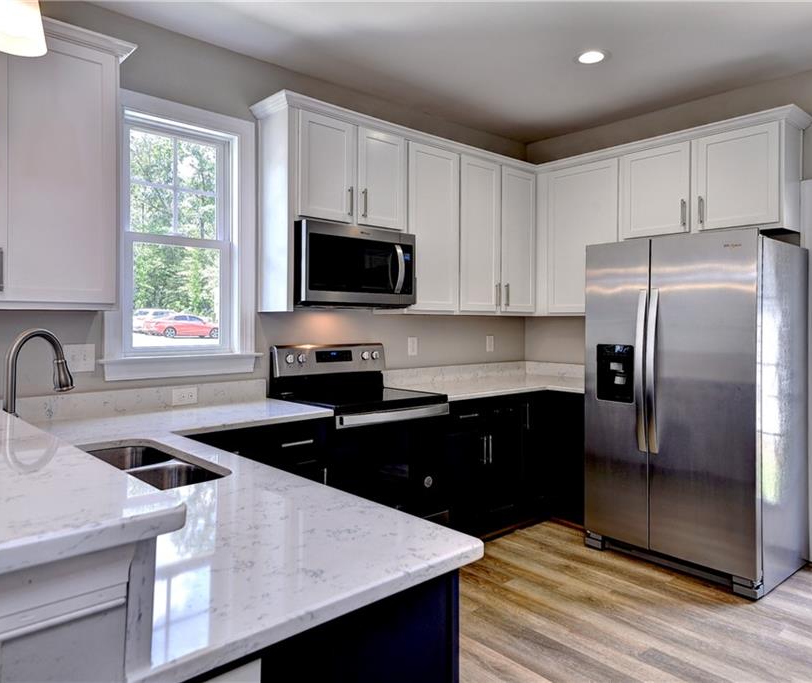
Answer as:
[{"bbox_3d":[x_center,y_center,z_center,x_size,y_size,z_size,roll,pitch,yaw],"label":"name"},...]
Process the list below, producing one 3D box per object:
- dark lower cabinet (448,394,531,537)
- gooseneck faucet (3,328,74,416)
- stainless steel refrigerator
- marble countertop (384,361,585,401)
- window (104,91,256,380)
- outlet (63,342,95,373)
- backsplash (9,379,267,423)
[{"bbox_3d":[0.273,0.770,3.597,0.680,0.888,0.625,-1,1,-42],"label":"dark lower cabinet"},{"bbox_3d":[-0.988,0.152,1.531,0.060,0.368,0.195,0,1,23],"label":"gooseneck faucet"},{"bbox_3d":[1.636,0.331,3.268,0.815,1.772,0.910,-1,1,-42],"label":"stainless steel refrigerator"},{"bbox_3d":[0.720,0.258,3.748,1.567,0.130,0.980,-1,1,-42],"label":"marble countertop"},{"bbox_3d":[-1.097,-0.492,2.803,0.731,1.323,0.120,-1,1,-42],"label":"window"},{"bbox_3d":[-1.428,0.074,2.492,0.118,0.118,0.008,-1,1,-42],"label":"outlet"},{"bbox_3d":[-1.229,0.266,2.660,1.272,0.101,0.024,-1,1,-42],"label":"backsplash"}]

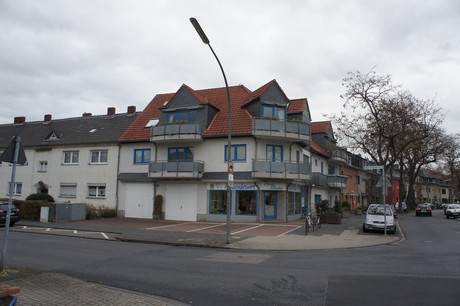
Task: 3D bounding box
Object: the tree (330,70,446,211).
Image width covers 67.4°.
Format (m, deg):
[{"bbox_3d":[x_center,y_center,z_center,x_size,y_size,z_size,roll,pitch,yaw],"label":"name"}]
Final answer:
[{"bbox_3d":[21.395,-1.231,47.007,14.000,18.800,14.000,-2,-8,25],"label":"tree"}]

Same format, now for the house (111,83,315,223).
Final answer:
[{"bbox_3d":[-0.765,-0.161,32.777,15.600,12.200,12.000,-2,-8,22],"label":"house"}]

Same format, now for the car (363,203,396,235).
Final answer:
[{"bbox_3d":[8.995,3.944,20.908,1.700,1.540,4.000,-2,-8,22],"label":"car"}]

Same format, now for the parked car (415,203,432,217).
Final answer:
[{"bbox_3d":[24.509,7.222,43.566,1.750,1.450,4.350,-3,-8,28],"label":"parked car"}]

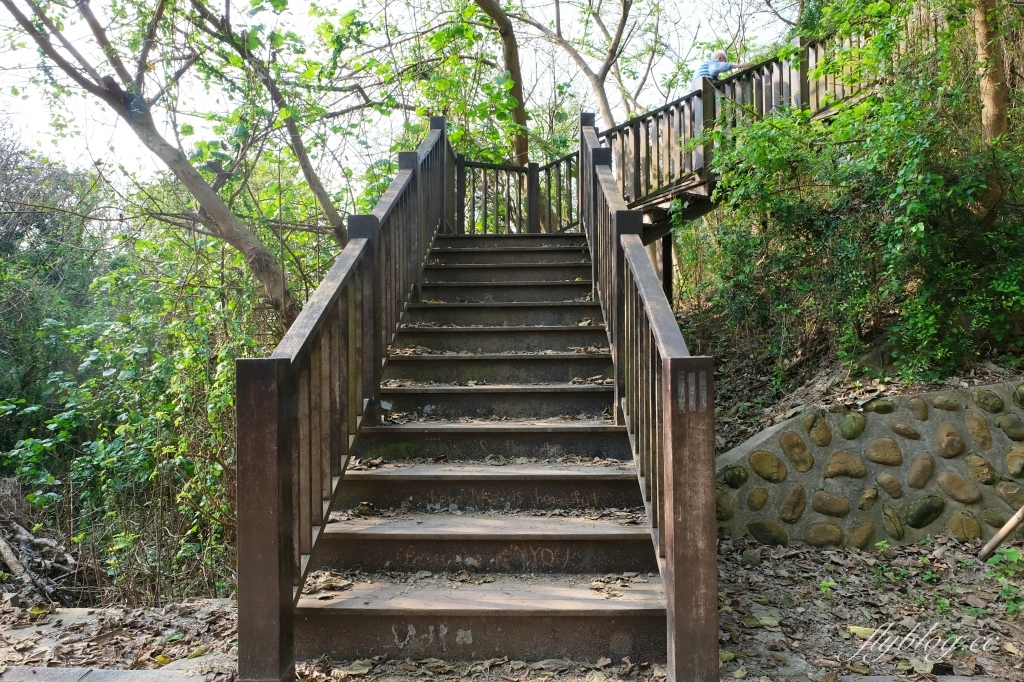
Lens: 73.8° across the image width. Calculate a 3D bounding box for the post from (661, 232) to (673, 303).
[{"bbox_3d":[1.572,-0.713,6.900,0.100,0.900,0.100,-1,-1,2],"label":"post"}]

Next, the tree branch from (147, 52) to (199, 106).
[{"bbox_3d":[-2.397,-1.860,4.850,0.065,0.500,0.065,37,-12,0],"label":"tree branch"}]

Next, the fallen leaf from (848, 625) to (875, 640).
[{"bbox_3d":[1.339,1.101,2.606,0.100,0.025,0.070,-1,-1,2],"label":"fallen leaf"}]

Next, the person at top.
[{"bbox_3d":[2.093,-2.268,6.988,0.620,1.420,0.450,0,-1,-22],"label":"person at top"}]

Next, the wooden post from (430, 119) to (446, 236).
[{"bbox_3d":[-0.665,-1.484,6.154,0.127,1.090,0.127,-1,-1,2],"label":"wooden post"}]

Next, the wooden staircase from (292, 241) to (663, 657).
[{"bbox_3d":[-0.064,0.093,4.263,1.350,2.105,3.718,-1,-1,2],"label":"wooden staircase"}]

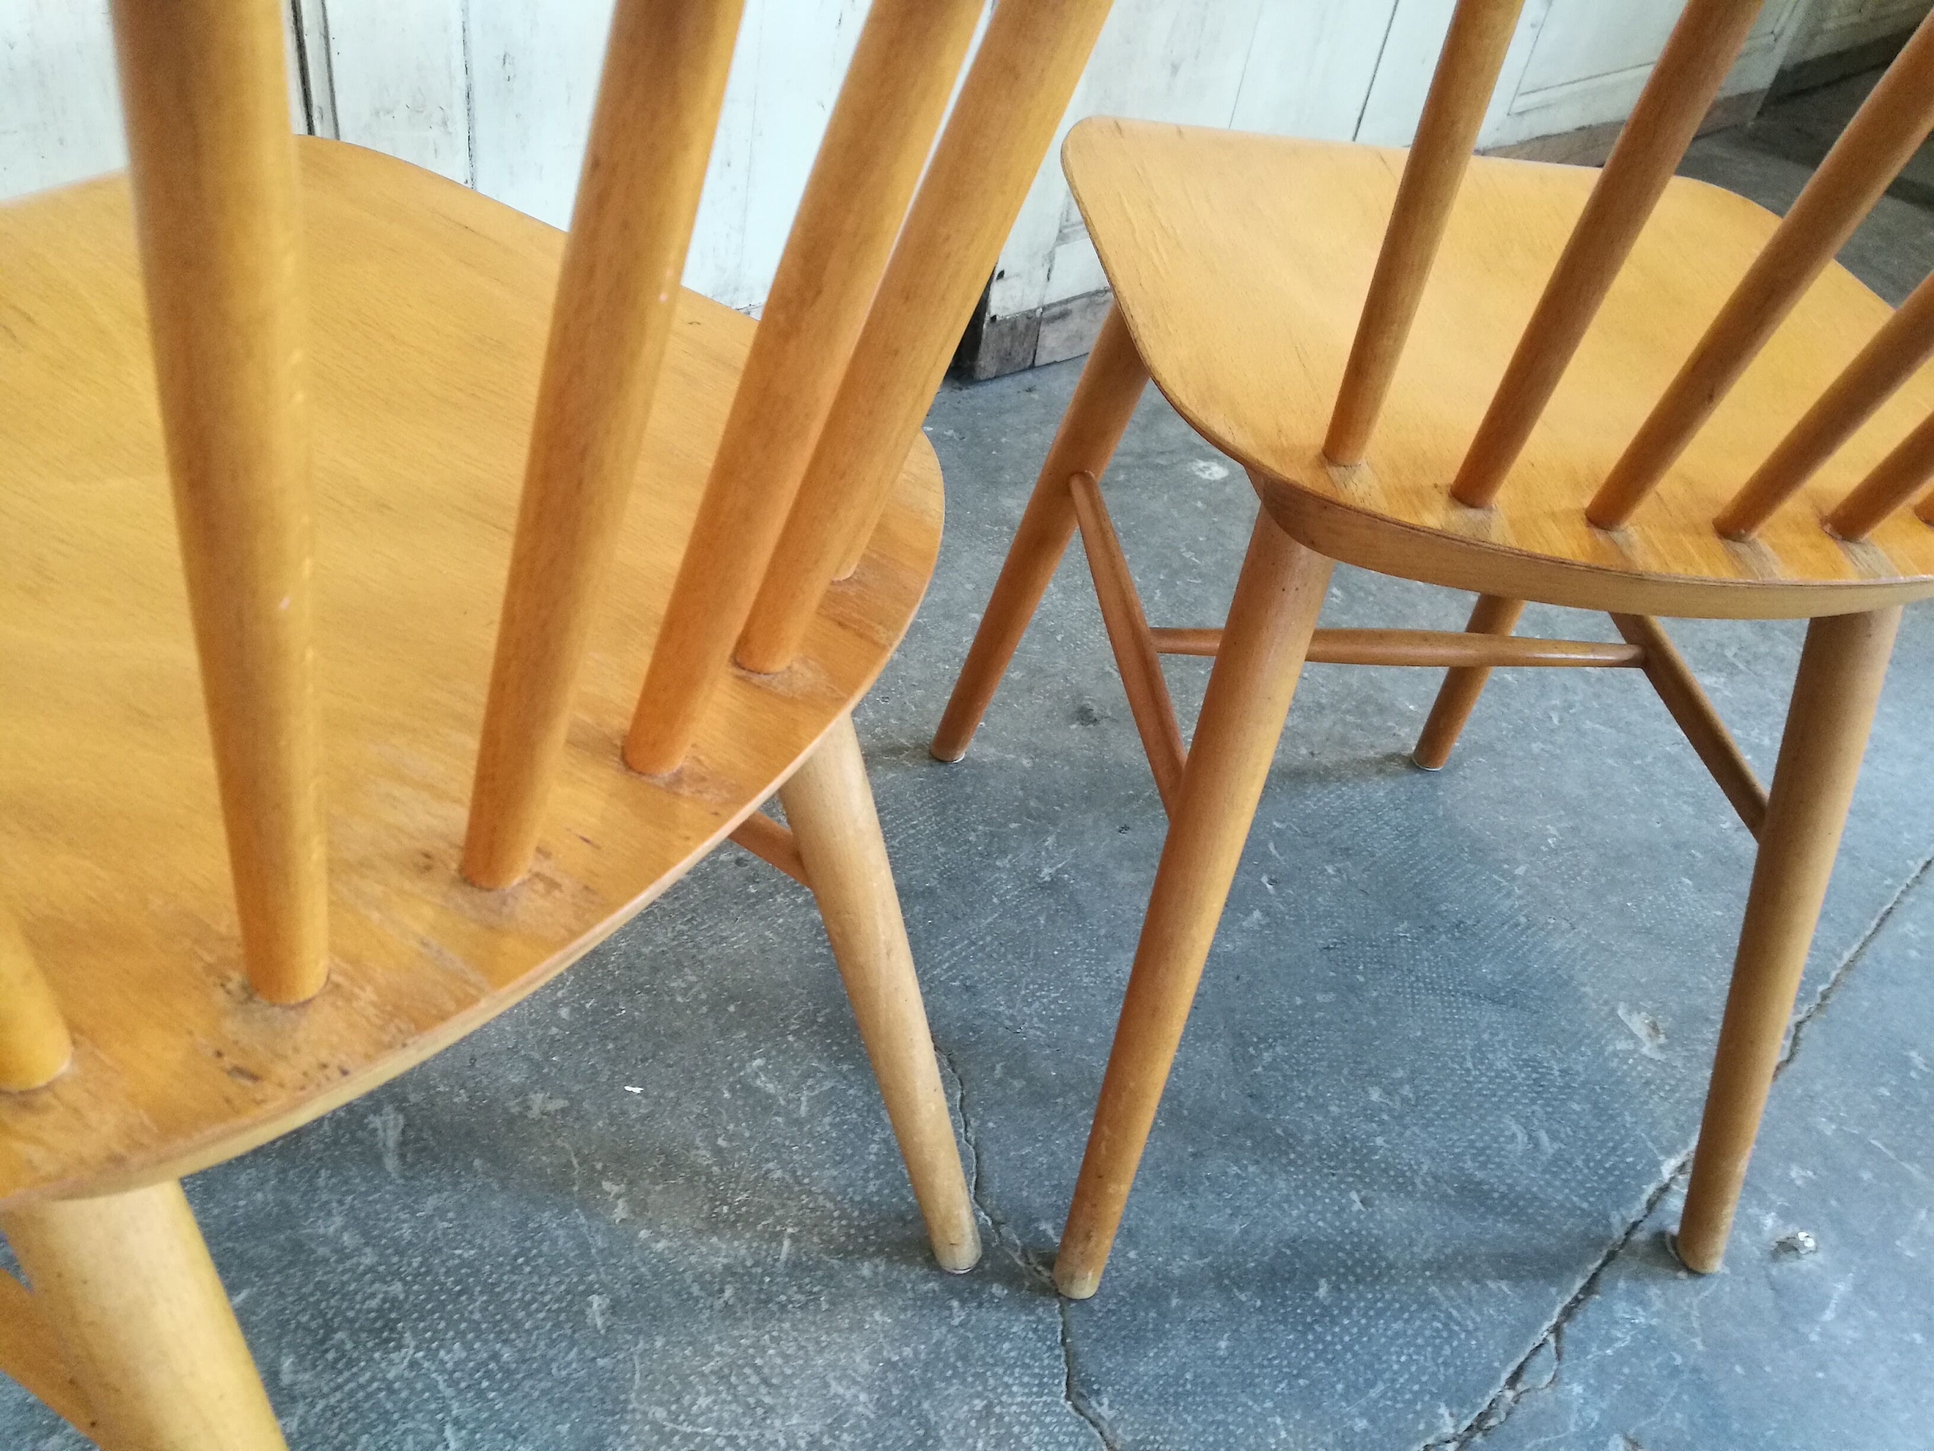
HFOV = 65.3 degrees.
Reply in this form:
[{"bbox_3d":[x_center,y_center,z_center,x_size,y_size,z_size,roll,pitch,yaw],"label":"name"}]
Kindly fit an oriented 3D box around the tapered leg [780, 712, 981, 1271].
[{"bbox_3d":[-0.038,0.113,0.663,0.037,0.421,0.037,-11,36,0],"label":"tapered leg"}]

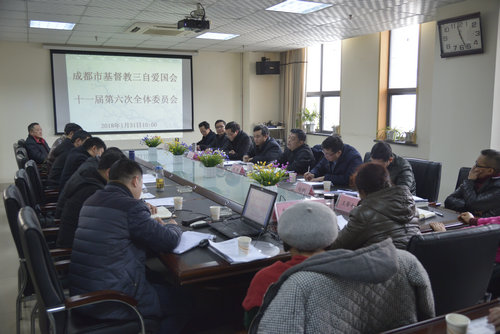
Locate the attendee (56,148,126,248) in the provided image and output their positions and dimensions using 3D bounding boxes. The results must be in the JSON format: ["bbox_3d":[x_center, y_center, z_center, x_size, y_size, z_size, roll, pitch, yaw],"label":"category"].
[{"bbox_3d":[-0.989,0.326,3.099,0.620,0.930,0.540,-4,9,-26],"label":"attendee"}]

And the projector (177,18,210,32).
[{"bbox_3d":[-0.611,-1.545,4.855,0.300,0.110,0.260,-4,9,-26],"label":"projector"}]

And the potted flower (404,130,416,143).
[{"bbox_3d":[2.315,-0.441,6.429,0.150,0.170,0.150,-4,9,-26],"label":"potted flower"}]

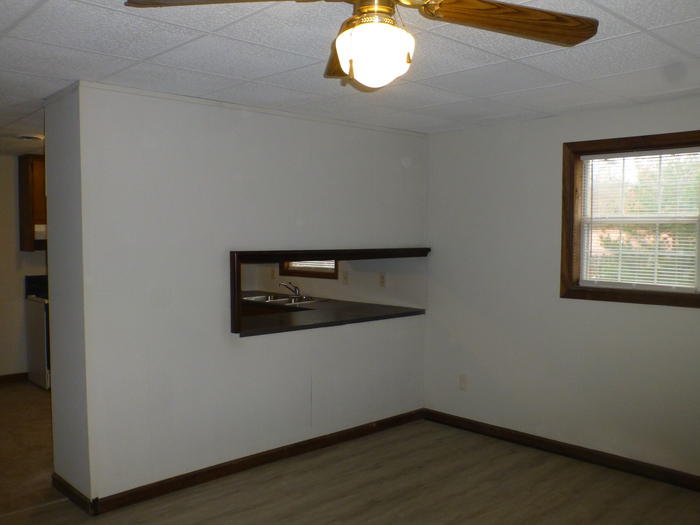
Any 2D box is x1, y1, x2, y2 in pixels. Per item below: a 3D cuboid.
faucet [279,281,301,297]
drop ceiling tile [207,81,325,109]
[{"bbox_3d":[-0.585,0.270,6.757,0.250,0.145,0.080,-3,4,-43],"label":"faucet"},{"bbox_3d":[-0.495,-0.976,4.036,0.610,0.018,0.560,-2,3,-44],"label":"drop ceiling tile"}]

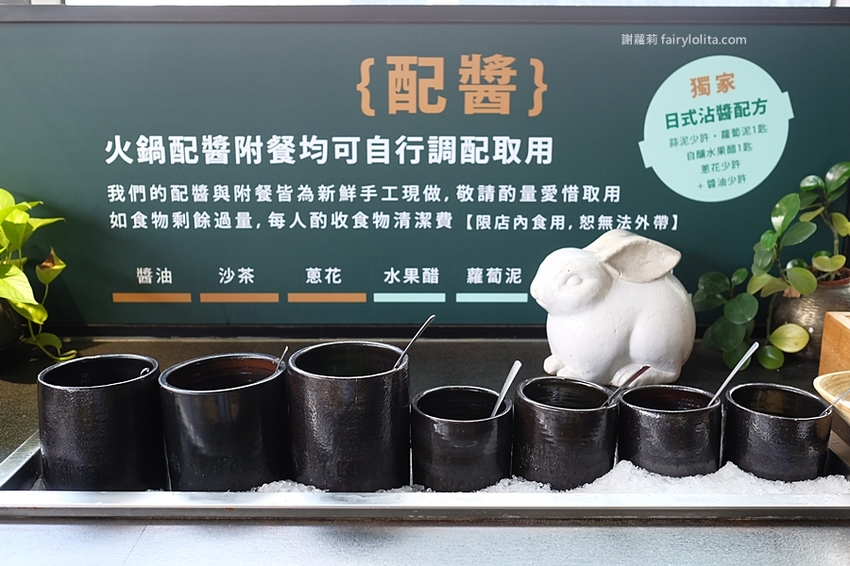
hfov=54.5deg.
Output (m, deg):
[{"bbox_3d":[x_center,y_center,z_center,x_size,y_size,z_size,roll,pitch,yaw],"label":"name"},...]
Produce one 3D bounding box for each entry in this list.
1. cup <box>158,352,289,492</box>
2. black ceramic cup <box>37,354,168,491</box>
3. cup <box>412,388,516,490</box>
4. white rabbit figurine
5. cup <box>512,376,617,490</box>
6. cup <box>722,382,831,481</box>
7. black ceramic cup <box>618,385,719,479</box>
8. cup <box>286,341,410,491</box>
[{"bbox_3d":[-0.216,0.159,0.903,0.133,0.129,0.133,-1,12,0],"label":"cup"},{"bbox_3d":[-0.374,0.167,0.963,0.128,0.137,0.128,0,12,0],"label":"black ceramic cup"},{"bbox_3d":[0.040,0.179,0.924,0.110,0.094,0.110,1,13,0],"label":"cup"},{"bbox_3d":[0.284,0.026,1.269,0.242,0.226,0.150,-2,13,-8],"label":"white rabbit figurine"},{"bbox_3d":[0.157,0.175,0.945,0.110,0.101,0.110,2,13,0],"label":"cup"},{"bbox_3d":[0.393,0.175,0.934,0.110,0.089,0.110,1,13,0],"label":"cup"},{"bbox_3d":[0.280,0.175,0.957,0.108,0.087,0.108,0,11,0],"label":"black ceramic cup"},{"bbox_3d":[-0.085,0.153,0.922,0.132,0.142,0.132,1,13,0],"label":"cup"}]

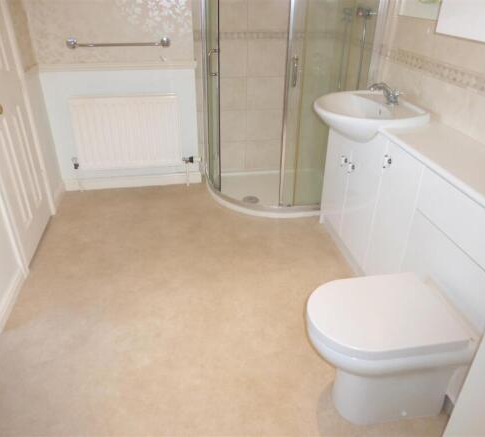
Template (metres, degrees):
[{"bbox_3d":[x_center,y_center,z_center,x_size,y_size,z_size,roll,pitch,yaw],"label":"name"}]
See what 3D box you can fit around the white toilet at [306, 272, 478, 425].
[{"bbox_3d":[0.480,0.496,1.505,0.504,0.415,0.357,-4,30,-9],"label":"white toilet"}]

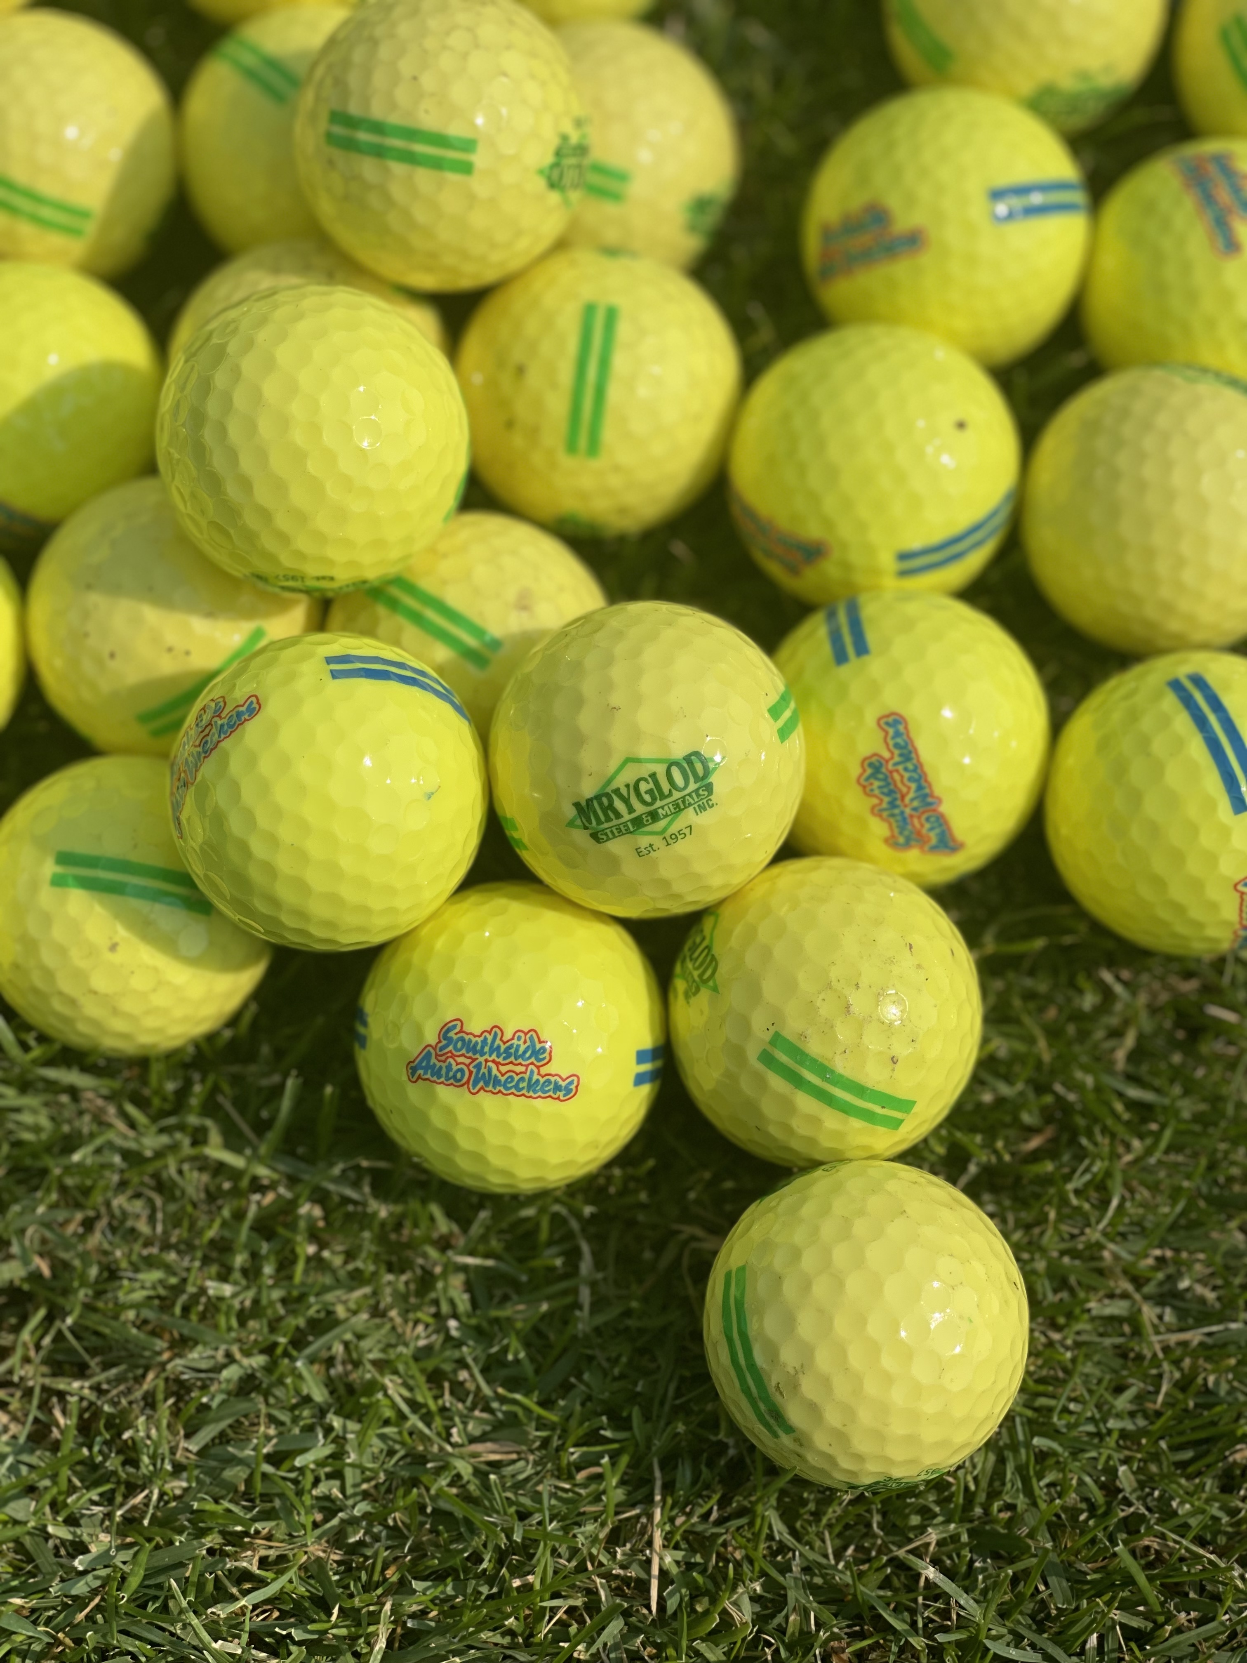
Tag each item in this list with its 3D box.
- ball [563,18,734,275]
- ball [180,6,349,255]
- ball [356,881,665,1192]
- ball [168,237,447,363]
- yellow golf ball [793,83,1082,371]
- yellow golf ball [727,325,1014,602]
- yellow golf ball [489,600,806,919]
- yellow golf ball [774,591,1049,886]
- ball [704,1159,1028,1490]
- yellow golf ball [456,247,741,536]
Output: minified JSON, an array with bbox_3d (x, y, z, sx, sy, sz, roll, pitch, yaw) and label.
[{"bbox_3d":[-0.004,-0.104,0.477,0.043,0.043,0.043,-1,68,4],"label":"ball"},{"bbox_3d":[-0.047,-0.106,0.472,0.043,0.043,0.043,-1,69,3],"label":"ball"},{"bbox_3d":[-0.015,0.028,0.424,0.043,0.043,0.043,-1,68,4],"label":"ball"},{"bbox_3d":[-0.047,-0.067,0.462,0.043,0.043,0.043,-1,68,4],"label":"ball"},{"bbox_3d":[0.048,-0.090,0.459,0.043,0.043,0.043,0,70,3],"label":"yellow golf ball"},{"bbox_3d":[0.037,-0.053,0.450,0.043,0.043,0.043,0,70,3],"label":"yellow golf ball"},{"bbox_3d":[0.003,-0.010,0.414,0.043,0.043,0.043,0,70,3],"label":"yellow golf ball"},{"bbox_3d":[0.039,-0.013,0.436,0.043,0.043,0.043,0,69,4],"label":"yellow golf ball"},{"bbox_3d":[0.032,0.065,0.404,0.043,0.043,0.043,0,69,4],"label":"ball"},{"bbox_3d":[-0.004,-0.065,0.456,0.043,0.043,0.043,0,69,4],"label":"yellow golf ball"}]

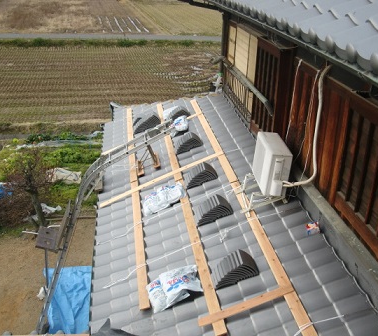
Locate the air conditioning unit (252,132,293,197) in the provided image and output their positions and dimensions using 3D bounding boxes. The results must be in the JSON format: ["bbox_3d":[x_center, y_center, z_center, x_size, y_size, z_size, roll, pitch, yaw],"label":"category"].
[{"bbox_3d":[1.078,-0.064,6.450,0.274,0.562,0.814,2,24,-6],"label":"air conditioning unit"}]

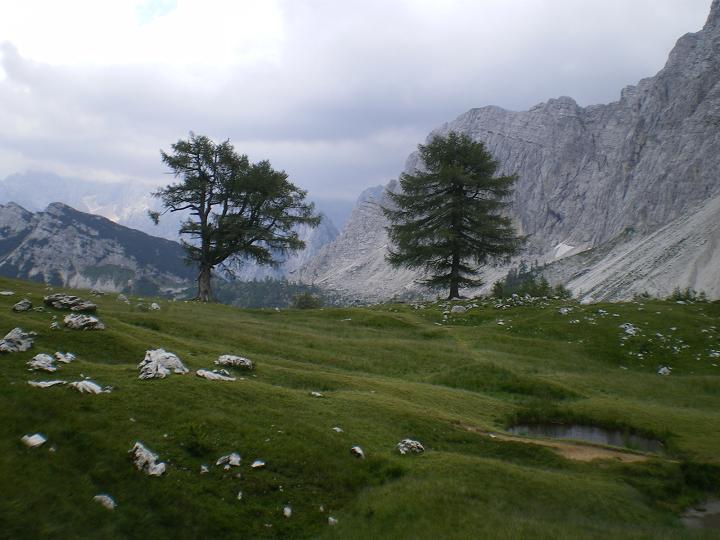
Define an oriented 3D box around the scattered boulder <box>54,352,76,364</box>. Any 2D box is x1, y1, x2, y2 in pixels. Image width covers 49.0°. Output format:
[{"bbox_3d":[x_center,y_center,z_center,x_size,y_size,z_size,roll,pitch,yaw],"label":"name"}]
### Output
[{"bbox_3d":[-6.260,1.881,16.800,0.438,0.230,0.320,0,0,-20],"label":"scattered boulder"}]

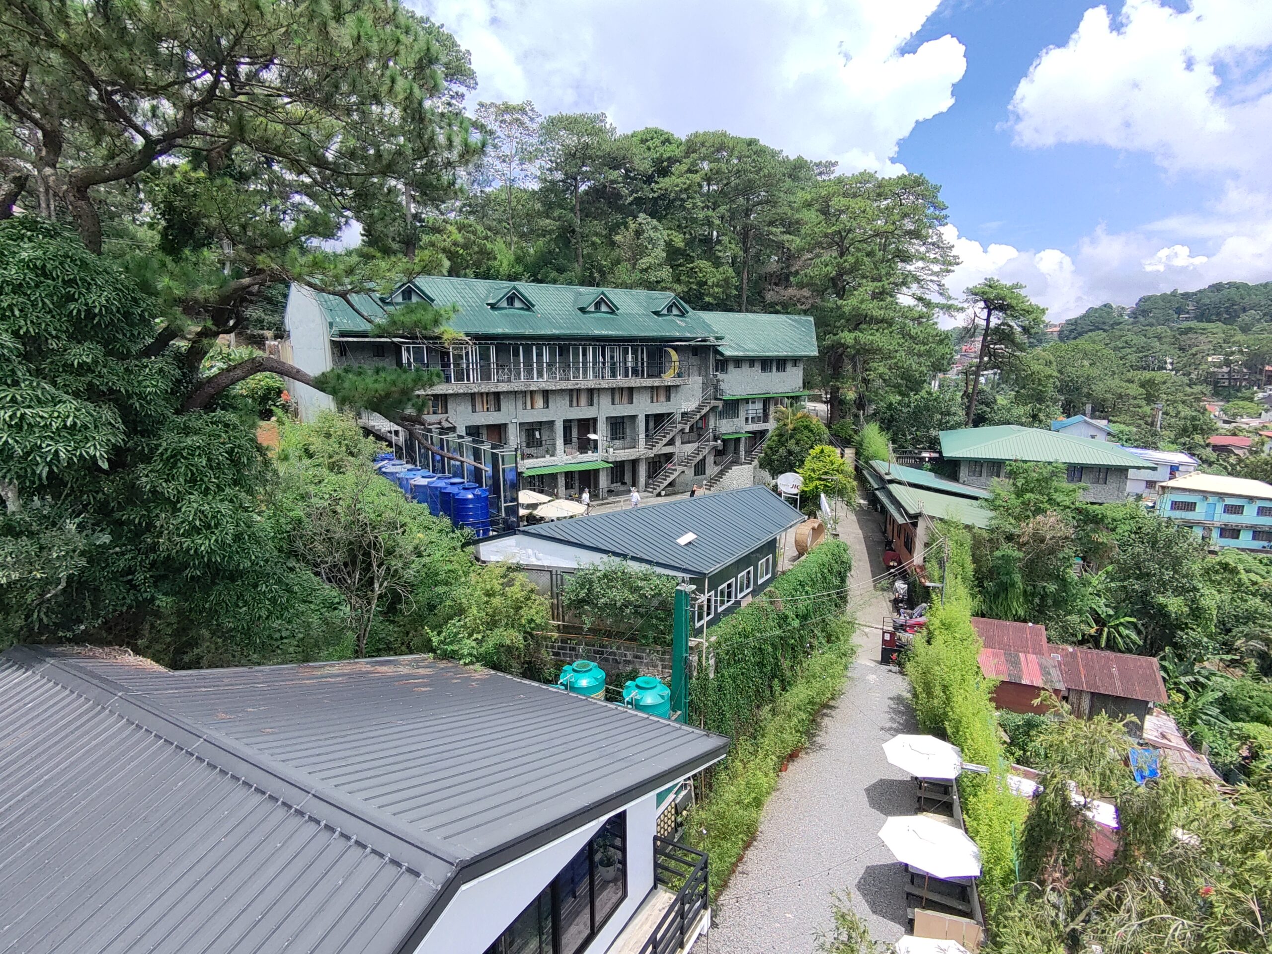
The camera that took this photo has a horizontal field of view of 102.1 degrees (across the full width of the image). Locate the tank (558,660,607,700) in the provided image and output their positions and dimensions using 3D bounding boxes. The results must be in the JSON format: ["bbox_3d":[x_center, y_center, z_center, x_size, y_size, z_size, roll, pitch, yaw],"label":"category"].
[{"bbox_3d":[-1.394,5.702,13.735,1.220,1.550,1.220,-1,10,0],"label":"tank"}]

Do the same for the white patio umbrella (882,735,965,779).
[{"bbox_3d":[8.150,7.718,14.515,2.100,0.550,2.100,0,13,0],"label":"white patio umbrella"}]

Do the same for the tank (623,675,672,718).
[{"bbox_3d":[0.303,5.913,13.235,1.200,1.550,1.200,-1,10,0],"label":"tank"}]

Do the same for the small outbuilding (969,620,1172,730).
[{"bbox_3d":[19.113,8.806,23.200,6.500,3.500,3.300,2,10,16],"label":"small outbuilding"}]

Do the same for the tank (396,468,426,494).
[{"bbox_3d":[-10.200,0.657,23.738,1.450,2.000,1.450,0,13,0],"label":"tank"}]

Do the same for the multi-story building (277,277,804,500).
[{"bbox_3d":[-3.344,-6.619,38.215,35.000,13.500,11.600,-7,15,-27],"label":"multi-story building"}]

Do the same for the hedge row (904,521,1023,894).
[{"bbox_3d":[11.400,6.661,18.118,1.700,3.100,15.000,6,14,22],"label":"hedge row"}]

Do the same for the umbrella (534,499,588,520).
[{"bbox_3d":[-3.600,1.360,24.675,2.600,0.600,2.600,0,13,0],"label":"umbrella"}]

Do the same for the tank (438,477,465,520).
[{"bbox_3d":[-7.912,1.144,22.982,1.500,2.100,1.500,-1,10,0],"label":"tank"}]

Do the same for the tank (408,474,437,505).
[{"bbox_3d":[-9.200,0.875,22.813,1.450,2.000,1.450,0,13,0],"label":"tank"}]

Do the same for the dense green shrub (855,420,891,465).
[{"bbox_3d":[21.192,-2.888,46.000,2.800,3.800,2.600,-1,10,0],"label":"dense green shrub"}]

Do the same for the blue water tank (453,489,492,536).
[{"bbox_3d":[-6.300,1.222,19.607,1.450,2.000,1.450,0,13,0],"label":"blue water tank"}]

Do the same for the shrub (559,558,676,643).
[{"bbox_3d":[-0.579,3.833,16.200,3.500,2.400,1.500,1,10,12],"label":"shrub"}]

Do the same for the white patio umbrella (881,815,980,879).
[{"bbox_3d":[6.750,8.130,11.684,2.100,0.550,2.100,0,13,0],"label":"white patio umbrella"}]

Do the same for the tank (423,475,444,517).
[{"bbox_3d":[-8.978,0.964,24.182,1.500,2.100,1.500,-1,10,0],"label":"tank"}]

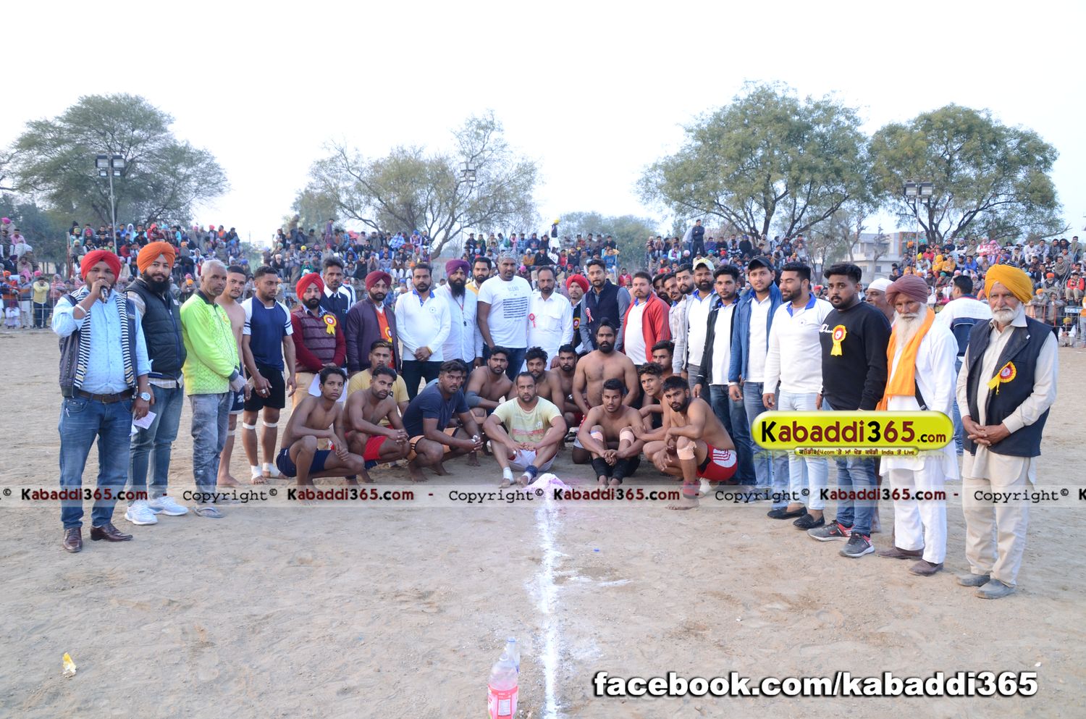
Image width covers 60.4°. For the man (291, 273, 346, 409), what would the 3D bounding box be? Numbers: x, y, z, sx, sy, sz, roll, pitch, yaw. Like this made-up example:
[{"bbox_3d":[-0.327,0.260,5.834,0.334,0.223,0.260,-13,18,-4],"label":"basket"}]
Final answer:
[{"bbox_3d":[-1.928,0.096,8.000,0.520,1.690,0.340,0,5,-12],"label":"man"}]

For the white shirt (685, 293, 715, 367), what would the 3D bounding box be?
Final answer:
[{"bbox_3d":[1.342,-0.263,8.000,0.400,0.650,0.260,3,5,28],"label":"white shirt"}]

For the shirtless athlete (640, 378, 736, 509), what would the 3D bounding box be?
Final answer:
[{"bbox_3d":[1.106,0.594,7.044,0.720,0.949,0.600,-2,5,-35],"label":"shirtless athlete"}]

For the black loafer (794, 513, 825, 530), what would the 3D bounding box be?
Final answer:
[{"bbox_3d":[1.785,1.082,6.247,0.270,0.085,0.100,-2,6,-31],"label":"black loafer"}]

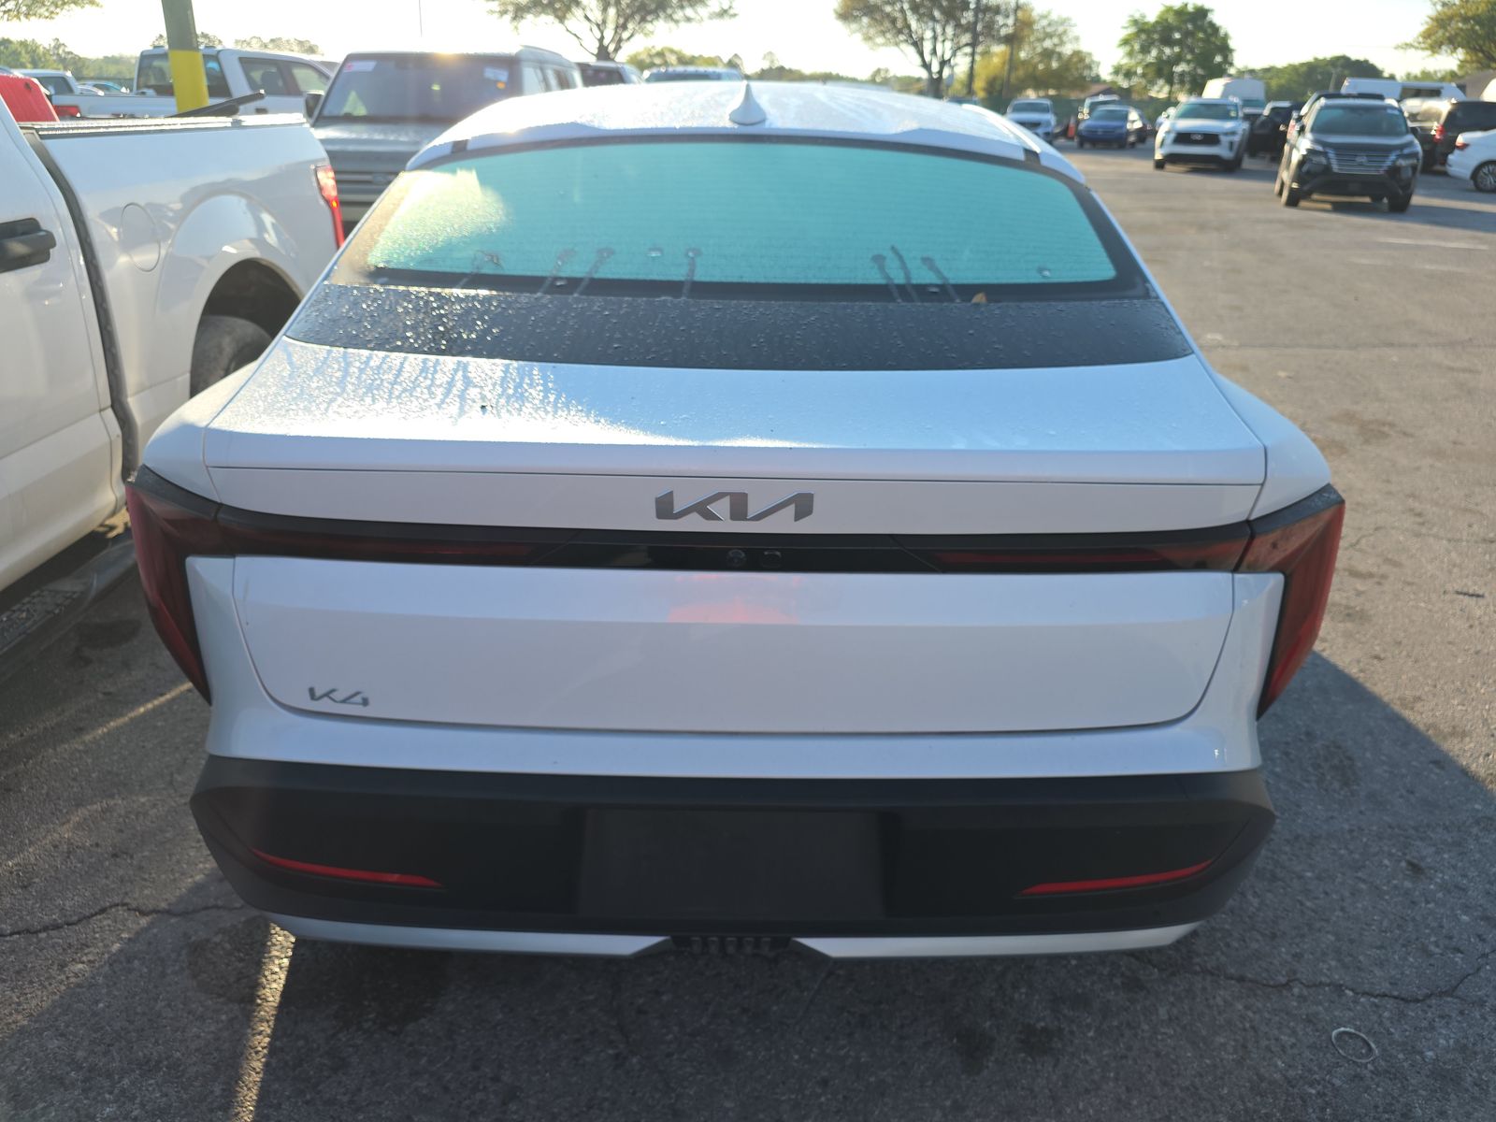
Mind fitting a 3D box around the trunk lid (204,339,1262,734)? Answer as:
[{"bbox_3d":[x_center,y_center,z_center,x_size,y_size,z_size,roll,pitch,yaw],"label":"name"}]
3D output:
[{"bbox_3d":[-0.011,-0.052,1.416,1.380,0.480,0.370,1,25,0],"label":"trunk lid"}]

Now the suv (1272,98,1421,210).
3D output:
[{"bbox_3d":[10.480,-7.145,17.380,1.840,1.690,4.650,11,27,20],"label":"suv"}]

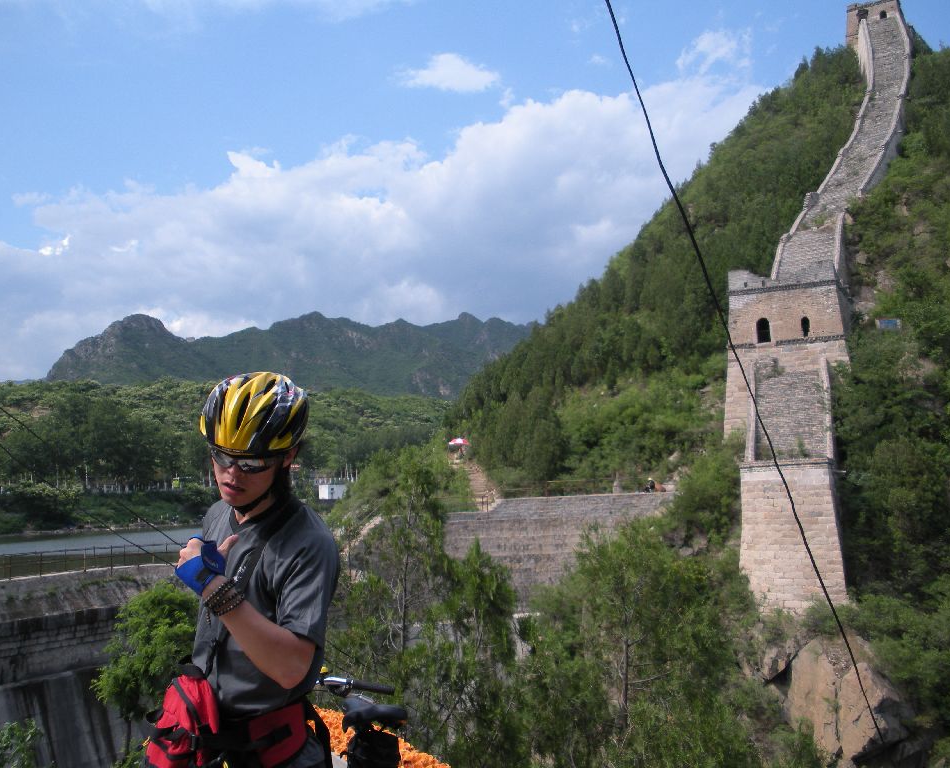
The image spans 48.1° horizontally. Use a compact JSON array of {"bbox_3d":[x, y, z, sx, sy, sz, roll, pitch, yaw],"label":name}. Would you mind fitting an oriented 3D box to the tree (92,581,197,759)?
[{"bbox_3d":[-4.230,3.950,14.000,1.650,2.700,1.600,0,-4,0],"label":"tree"}]

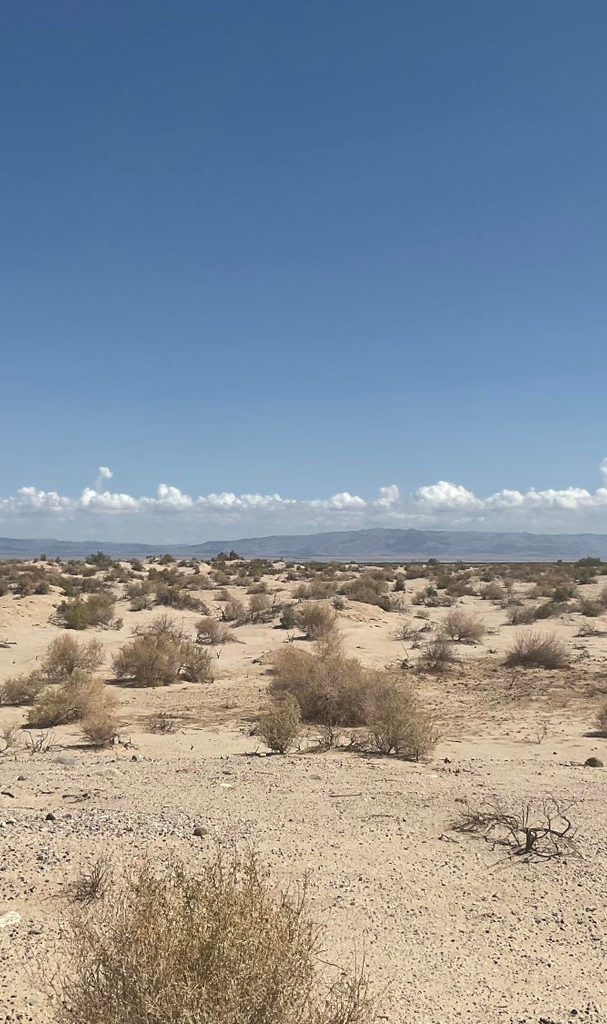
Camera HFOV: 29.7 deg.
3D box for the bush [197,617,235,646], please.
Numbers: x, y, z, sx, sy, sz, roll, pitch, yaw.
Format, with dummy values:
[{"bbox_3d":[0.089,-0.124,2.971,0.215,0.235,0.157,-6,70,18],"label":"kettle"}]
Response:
[{"bbox_3d":[-1.672,2.236,21.604,0.691,0.544,0.622,0,-2,-4],"label":"bush"}]

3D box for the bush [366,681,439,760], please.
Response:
[{"bbox_3d":[0.811,1.693,9.373,0.584,0.618,0.526,0,-2,5],"label":"bush"}]

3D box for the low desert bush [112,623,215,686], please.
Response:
[{"bbox_3d":[-1.867,1.884,15.292,1.340,0.789,1.005,0,-2,-7],"label":"low desert bush"}]

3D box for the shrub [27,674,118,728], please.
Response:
[{"bbox_3d":[-2.308,1.866,11.402,0.907,0.574,0.816,0,-2,-11],"label":"shrub"}]

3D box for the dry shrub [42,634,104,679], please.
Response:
[{"bbox_3d":[-3.208,2.003,15.853,0.872,0.602,0.785,0,-3,-11],"label":"dry shrub"}]

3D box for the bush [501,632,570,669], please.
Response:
[{"bbox_3d":[3.553,2.101,17.397,0.970,0.584,0.873,0,-2,11],"label":"bush"}]

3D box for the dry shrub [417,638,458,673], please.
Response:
[{"bbox_3d":[1.996,2.118,17.066,0.586,0.466,0.557,0,-2,7],"label":"dry shrub"}]

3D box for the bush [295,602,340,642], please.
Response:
[{"bbox_3d":[0.274,2.092,21.775,0.836,0.751,0.752,0,-2,1],"label":"bush"}]

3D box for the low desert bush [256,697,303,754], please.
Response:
[{"bbox_3d":[-0.200,1.774,9.514,0.383,0.470,0.344,0,-2,-1],"label":"low desert bush"}]

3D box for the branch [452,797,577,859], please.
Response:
[{"bbox_3d":[1.147,1.715,6.217,0.657,0.244,0.493,-1,-2,10],"label":"branch"}]

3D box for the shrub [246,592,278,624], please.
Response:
[{"bbox_3d":[-1.079,2.490,30.061,0.815,0.803,0.775,0,-2,-2],"label":"shrub"}]

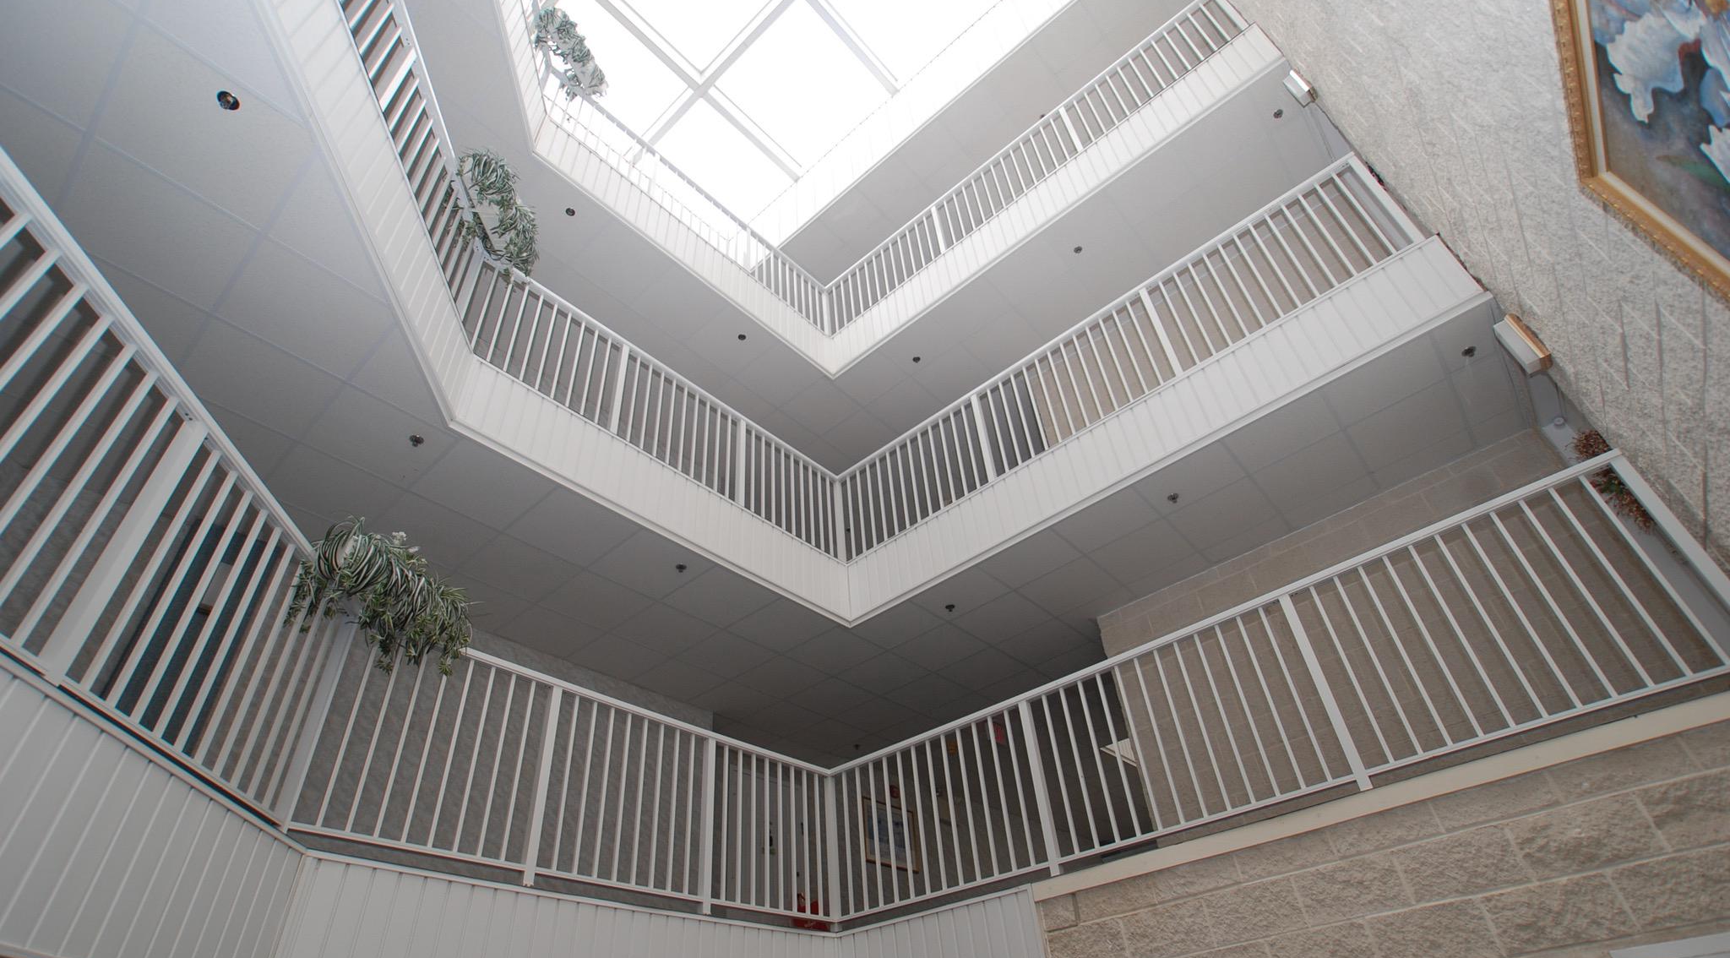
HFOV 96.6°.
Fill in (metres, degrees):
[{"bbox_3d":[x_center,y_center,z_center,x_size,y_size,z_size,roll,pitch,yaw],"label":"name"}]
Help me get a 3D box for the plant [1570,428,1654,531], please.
[{"bbox_3d":[3.493,0.000,3.577,0.190,0.500,0.400,-32,-47,28],"label":"plant"}]

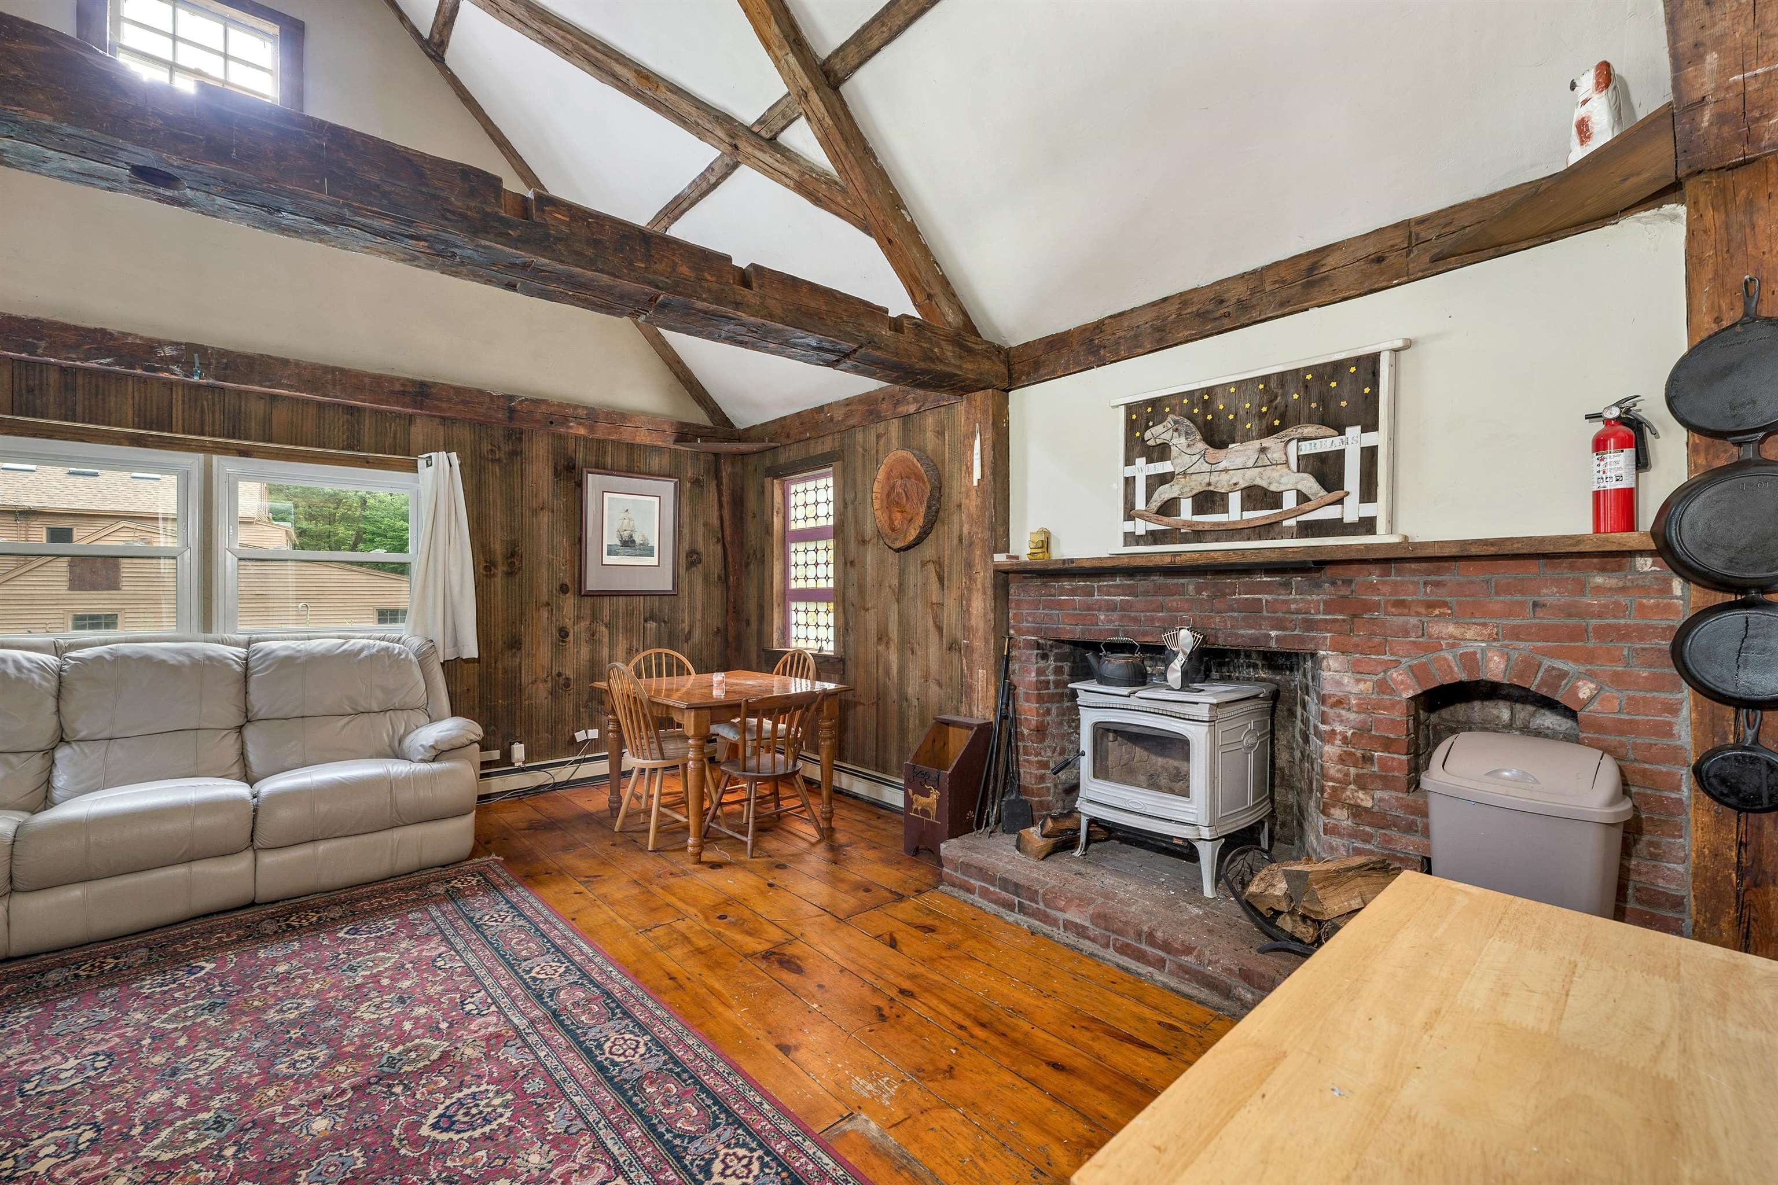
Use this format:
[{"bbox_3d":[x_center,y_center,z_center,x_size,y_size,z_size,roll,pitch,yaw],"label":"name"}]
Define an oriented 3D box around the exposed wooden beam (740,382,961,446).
[{"bbox_3d":[-0.279,-1.103,4.507,0.190,0.210,2.450,0,0,-41],"label":"exposed wooden beam"}]

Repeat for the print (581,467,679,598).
[{"bbox_3d":[-1.869,-0.423,5.063,0.707,0.887,0.025,0,-1,-43],"label":"print"}]

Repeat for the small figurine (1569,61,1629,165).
[{"bbox_3d":[1.974,-1.336,1.927,0.120,0.280,0.105,0,0,37],"label":"small figurine"}]

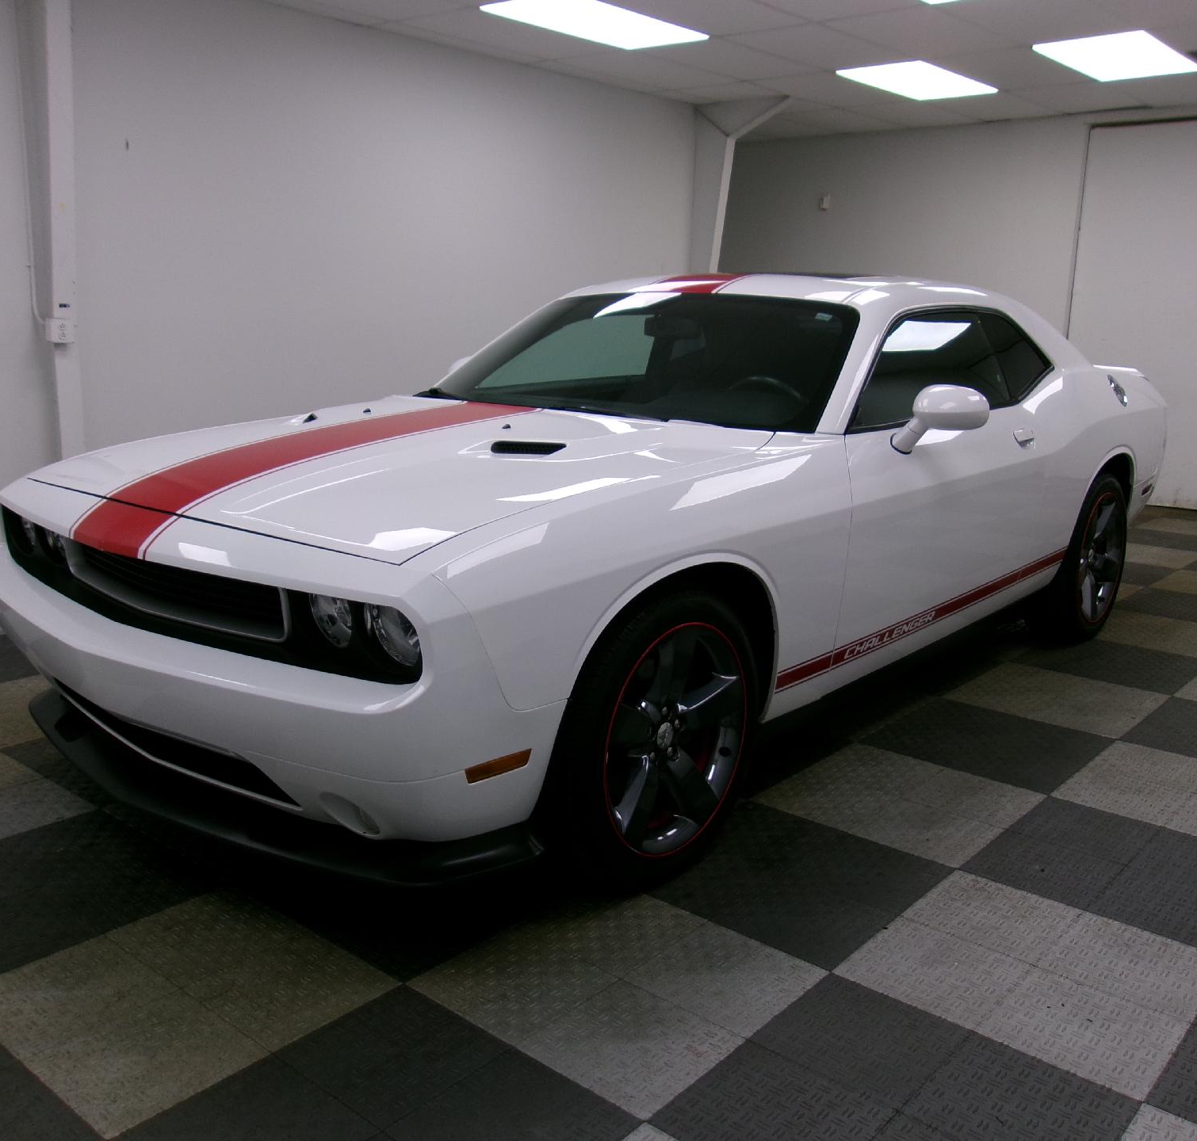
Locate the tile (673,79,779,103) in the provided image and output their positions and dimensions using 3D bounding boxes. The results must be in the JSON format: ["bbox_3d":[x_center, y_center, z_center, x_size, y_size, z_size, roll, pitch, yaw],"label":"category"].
[{"bbox_3d":[1.120,-3.304,8.313,0.600,0.020,1.210,12,16,39],"label":"tile"}]

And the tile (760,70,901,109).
[{"bbox_3d":[1.591,-3.209,7.927,0.605,0.020,1.214,12,16,39],"label":"tile"}]

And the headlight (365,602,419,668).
[{"bbox_3d":[-0.384,0.106,2.301,0.165,0.165,0.100,12,16,39],"label":"headlight"}]

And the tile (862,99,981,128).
[{"bbox_3d":[2.336,-3.381,8.774,0.605,0.020,1.056,12,16,39],"label":"tile"}]

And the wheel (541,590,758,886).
[{"bbox_3d":[0.117,0.370,2.813,0.245,0.725,0.725,12,16,39],"label":"wheel"}]

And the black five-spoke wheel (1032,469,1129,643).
[{"bbox_3d":[1.998,-0.077,4.999,0.250,0.720,0.720,12,16,39],"label":"black five-spoke wheel"}]

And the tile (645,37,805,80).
[{"bbox_3d":[0.795,-3.024,7.019,0.600,0.020,1.210,12,16,39],"label":"tile"}]

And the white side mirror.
[{"bbox_3d":[0.982,-0.441,3.411,0.220,0.180,0.160,12,16,39],"label":"white side mirror"}]

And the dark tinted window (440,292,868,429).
[{"bbox_3d":[0.098,-0.675,3.815,1.520,0.140,0.770,12,48,39],"label":"dark tinted window"}]

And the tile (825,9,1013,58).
[{"bbox_3d":[1.737,-2.858,6.305,0.600,0.025,1.200,11,16,39],"label":"tile"}]

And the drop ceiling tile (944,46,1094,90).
[{"bbox_3d":[2.513,-3.021,7.163,0.600,0.020,1.210,12,16,39],"label":"drop ceiling tile"}]

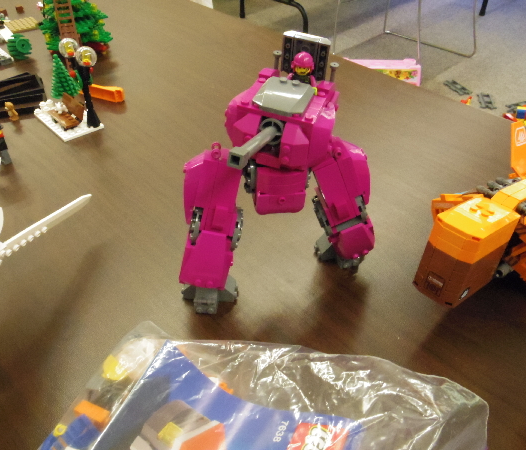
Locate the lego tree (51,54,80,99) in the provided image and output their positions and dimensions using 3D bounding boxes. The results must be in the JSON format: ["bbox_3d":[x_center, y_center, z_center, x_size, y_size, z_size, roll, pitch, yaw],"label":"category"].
[{"bbox_3d":[-0.246,-0.182,0.632,0.034,0.051,0.034,2,40,0],"label":"lego tree"}]

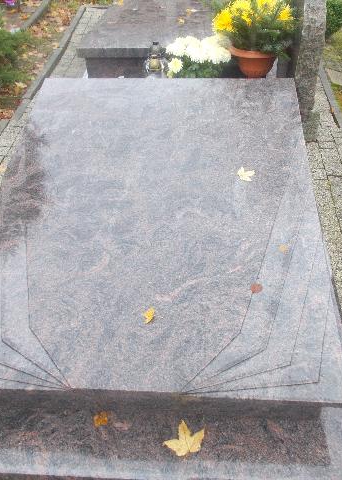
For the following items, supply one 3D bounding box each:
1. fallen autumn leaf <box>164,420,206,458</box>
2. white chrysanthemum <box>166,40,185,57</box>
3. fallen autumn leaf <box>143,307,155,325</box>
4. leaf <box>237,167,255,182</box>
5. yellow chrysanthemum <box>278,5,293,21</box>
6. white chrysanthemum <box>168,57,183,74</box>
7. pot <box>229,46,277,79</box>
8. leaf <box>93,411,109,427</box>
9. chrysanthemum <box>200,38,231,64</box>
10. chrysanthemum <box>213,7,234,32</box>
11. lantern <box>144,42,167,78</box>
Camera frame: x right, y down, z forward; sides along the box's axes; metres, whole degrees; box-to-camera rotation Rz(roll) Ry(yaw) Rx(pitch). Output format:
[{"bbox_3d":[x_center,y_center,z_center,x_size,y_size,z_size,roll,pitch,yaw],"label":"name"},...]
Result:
[{"bbox_3d":[0.042,0.600,1.465,0.134,0.015,0.111,-8,43,-6],"label":"fallen autumn leaf"},{"bbox_3d":[0.026,-1.115,2.800,0.108,0.080,0.100,1,42,5],"label":"white chrysanthemum"},{"bbox_3d":[-0.071,0.237,1.534,0.033,0.015,0.065,14,53,14],"label":"fallen autumn leaf"},{"bbox_3d":[0.307,-0.267,1.957,0.074,0.015,0.078,1,52,5],"label":"leaf"},{"bbox_3d":[0.557,-1.107,2.339,0.080,0.075,0.080,1,43,4],"label":"yellow chrysanthemum"},{"bbox_3d":[0.026,-0.995,2.740,0.088,0.075,0.085,1,42,5],"label":"white chrysanthemum"},{"bbox_3d":[0.428,-0.911,2.531,0.250,0.170,0.250,1,43,4],"label":"pot"},{"bbox_3d":[-0.217,0.558,1.502,0.044,0.022,0.042,1,42,5],"label":"leaf"},{"bbox_3d":[0.229,-0.968,2.468,0.160,0.120,0.150,1,43,4],"label":"chrysanthemum"},{"bbox_3d":[0.255,-1.066,2.335,0.100,0.105,0.100,1,43,4],"label":"chrysanthemum"},{"bbox_3d":[-0.082,-0.940,2.548,0.118,0.230,0.118,1,43,4],"label":"lantern"}]

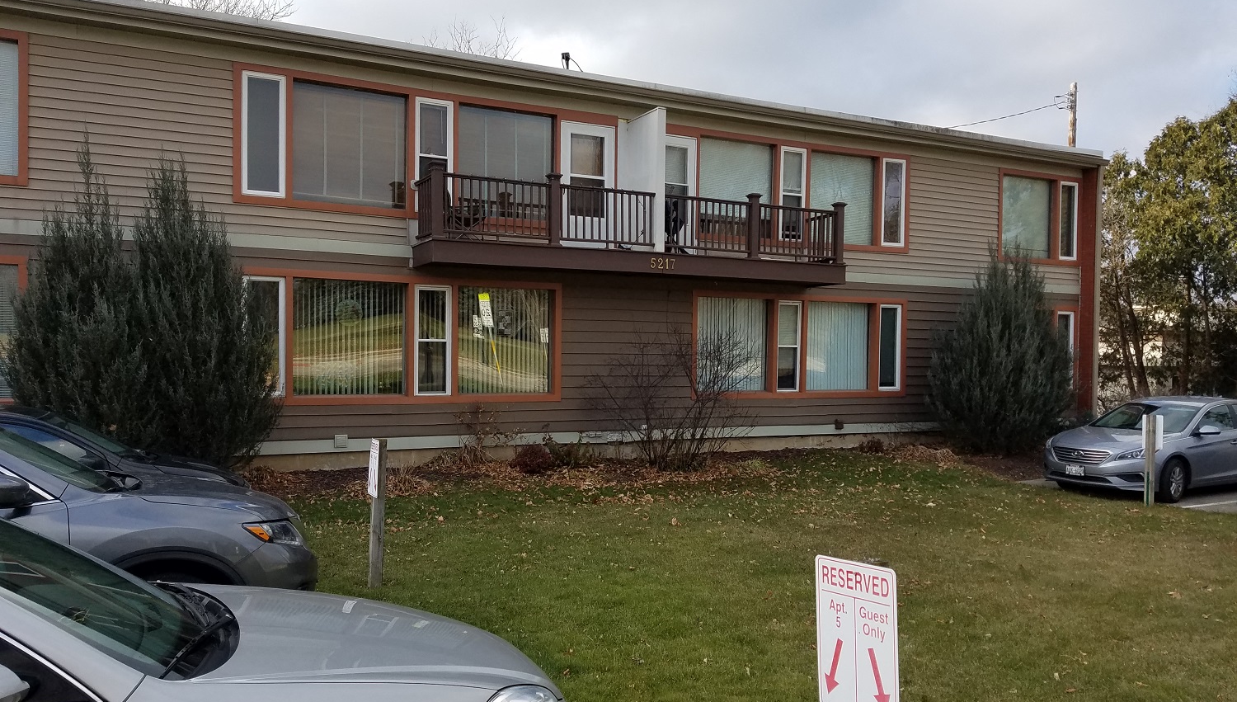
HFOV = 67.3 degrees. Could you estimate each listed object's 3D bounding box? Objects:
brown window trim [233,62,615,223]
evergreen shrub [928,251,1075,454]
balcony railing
[{"bbox_3d":[-2.604,-2.895,13.786,5.786,1.883,0.160,1,0,-27],"label":"brown window trim"},{"bbox_3d":[7.017,0.026,17.015,2.500,3.600,2.500,1,0,-27],"label":"evergreen shrub"},{"bbox_3d":[0.450,-2.039,14.778,7.209,1.063,0.942,1,0,-27],"label":"balcony railing"}]

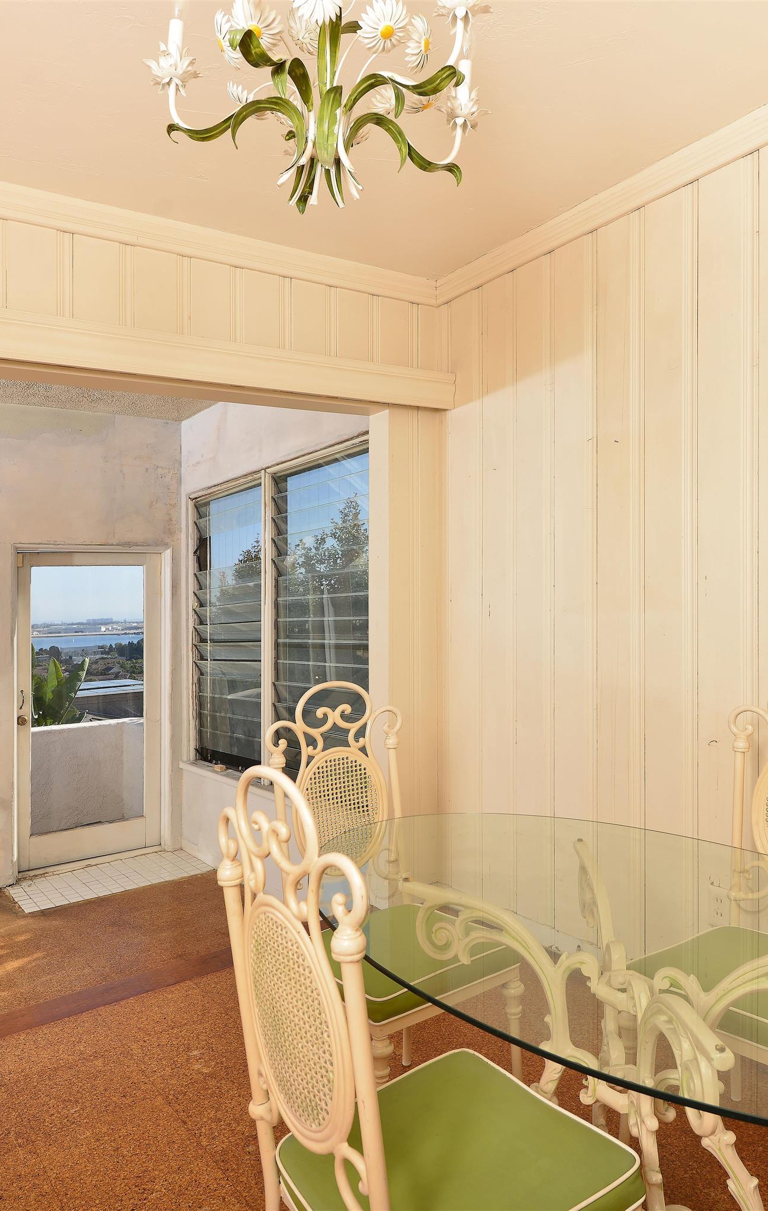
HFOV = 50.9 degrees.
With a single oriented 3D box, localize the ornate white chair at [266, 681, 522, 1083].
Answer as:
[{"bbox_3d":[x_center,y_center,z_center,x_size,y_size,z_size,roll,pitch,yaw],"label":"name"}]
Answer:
[{"bbox_3d":[0.020,0.710,1.913,0.440,1.030,0.510,-1,0,-38],"label":"ornate white chair"}]

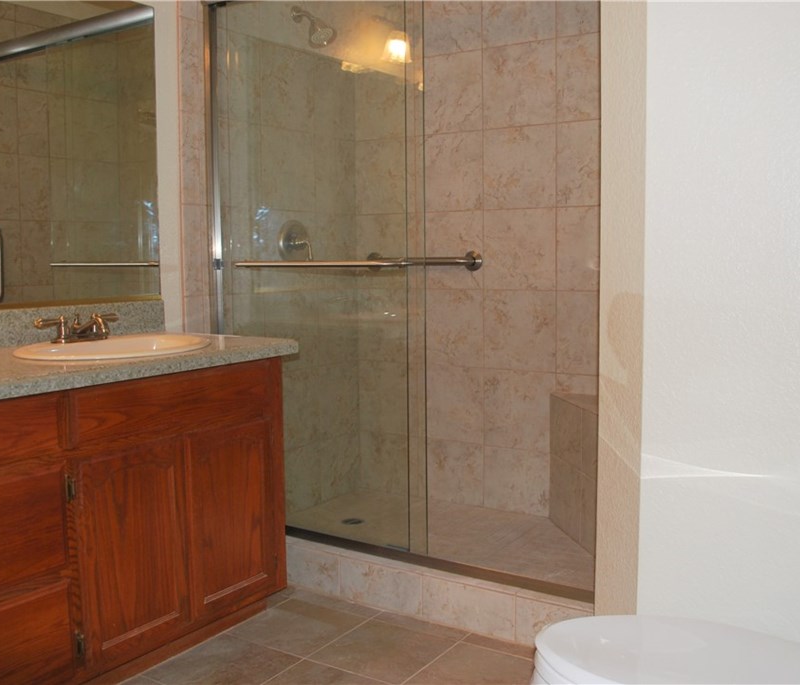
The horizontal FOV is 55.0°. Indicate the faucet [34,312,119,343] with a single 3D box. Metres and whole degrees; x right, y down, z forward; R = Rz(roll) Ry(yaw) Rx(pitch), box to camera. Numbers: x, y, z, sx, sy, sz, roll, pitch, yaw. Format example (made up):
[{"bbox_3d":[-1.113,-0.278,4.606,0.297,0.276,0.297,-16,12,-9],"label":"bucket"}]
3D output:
[{"bbox_3d":[-0.845,-0.039,2.076,0.140,0.083,0.240,2,6,32],"label":"faucet"}]

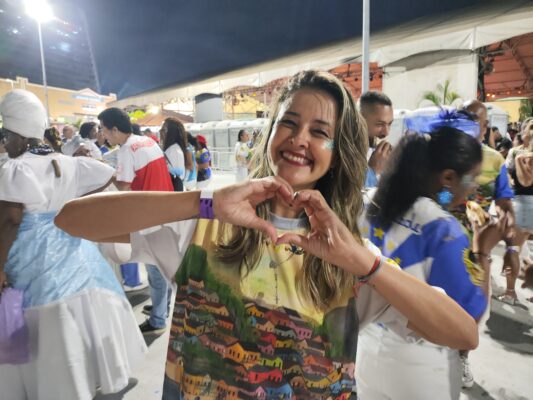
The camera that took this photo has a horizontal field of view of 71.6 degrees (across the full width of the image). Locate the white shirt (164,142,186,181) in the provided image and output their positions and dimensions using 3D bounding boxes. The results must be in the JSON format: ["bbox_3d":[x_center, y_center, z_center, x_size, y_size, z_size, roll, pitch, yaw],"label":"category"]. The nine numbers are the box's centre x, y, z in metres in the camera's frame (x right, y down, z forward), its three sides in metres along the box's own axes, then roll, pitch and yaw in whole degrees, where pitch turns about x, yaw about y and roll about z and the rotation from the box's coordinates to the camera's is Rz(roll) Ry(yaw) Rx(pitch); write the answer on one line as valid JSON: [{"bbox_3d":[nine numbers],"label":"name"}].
[{"bbox_3d":[-0.953,-0.391,3.850,0.260,0.450,0.390,2,9,24],"label":"white shirt"}]

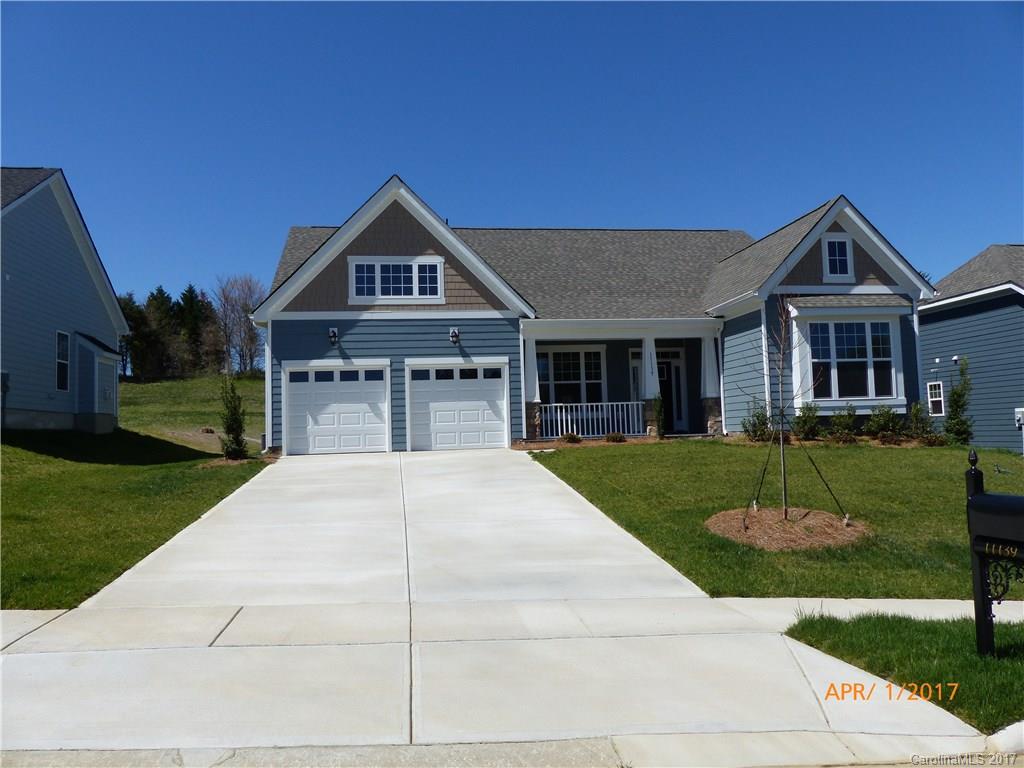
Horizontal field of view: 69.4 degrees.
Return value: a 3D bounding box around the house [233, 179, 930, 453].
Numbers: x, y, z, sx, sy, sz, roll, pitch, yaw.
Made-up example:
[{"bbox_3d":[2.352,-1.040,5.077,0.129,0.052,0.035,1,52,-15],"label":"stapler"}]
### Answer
[{"bbox_3d":[1.187,-1.593,22.910,15.840,6.920,13.380,-1,-4,-7],"label":"house"}]

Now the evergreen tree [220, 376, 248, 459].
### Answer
[{"bbox_3d":[-6.460,0.782,17.213,0.542,1.885,0.560,-1,-4,-7],"label":"evergreen tree"}]

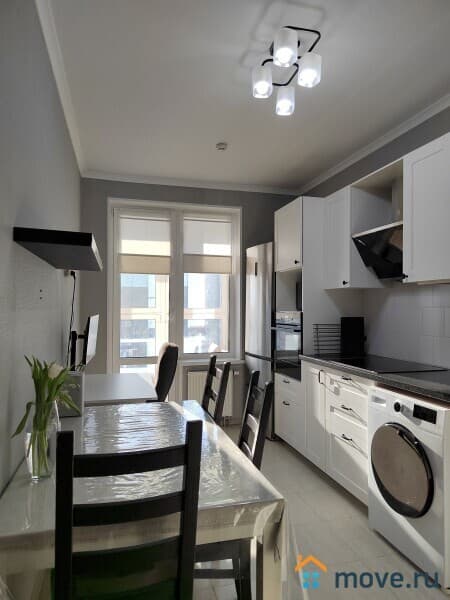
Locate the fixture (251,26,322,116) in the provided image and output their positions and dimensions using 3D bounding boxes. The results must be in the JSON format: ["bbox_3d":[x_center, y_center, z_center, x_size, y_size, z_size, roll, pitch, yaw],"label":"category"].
[{"bbox_3d":[0.326,-1.263,2.185,0.320,0.250,0.570,0,-1,-15],"label":"fixture"}]

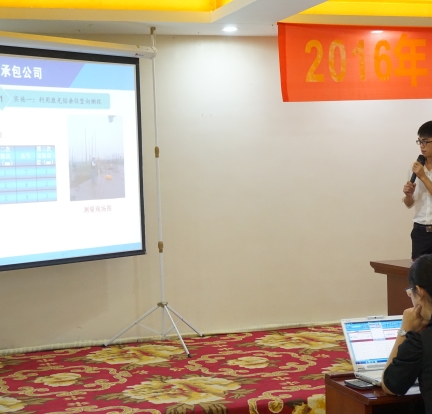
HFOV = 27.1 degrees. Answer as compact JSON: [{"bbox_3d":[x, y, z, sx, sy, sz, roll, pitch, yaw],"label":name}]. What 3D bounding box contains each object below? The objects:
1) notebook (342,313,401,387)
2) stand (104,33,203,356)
[{"bbox_3d":[0.791,0.633,3.960,0.340,0.229,0.359,-3,3,-15],"label":"notebook"},{"bbox_3d":[-0.457,-0.138,7.382,0.927,2.630,0.784,-3,3,-19],"label":"stand"}]

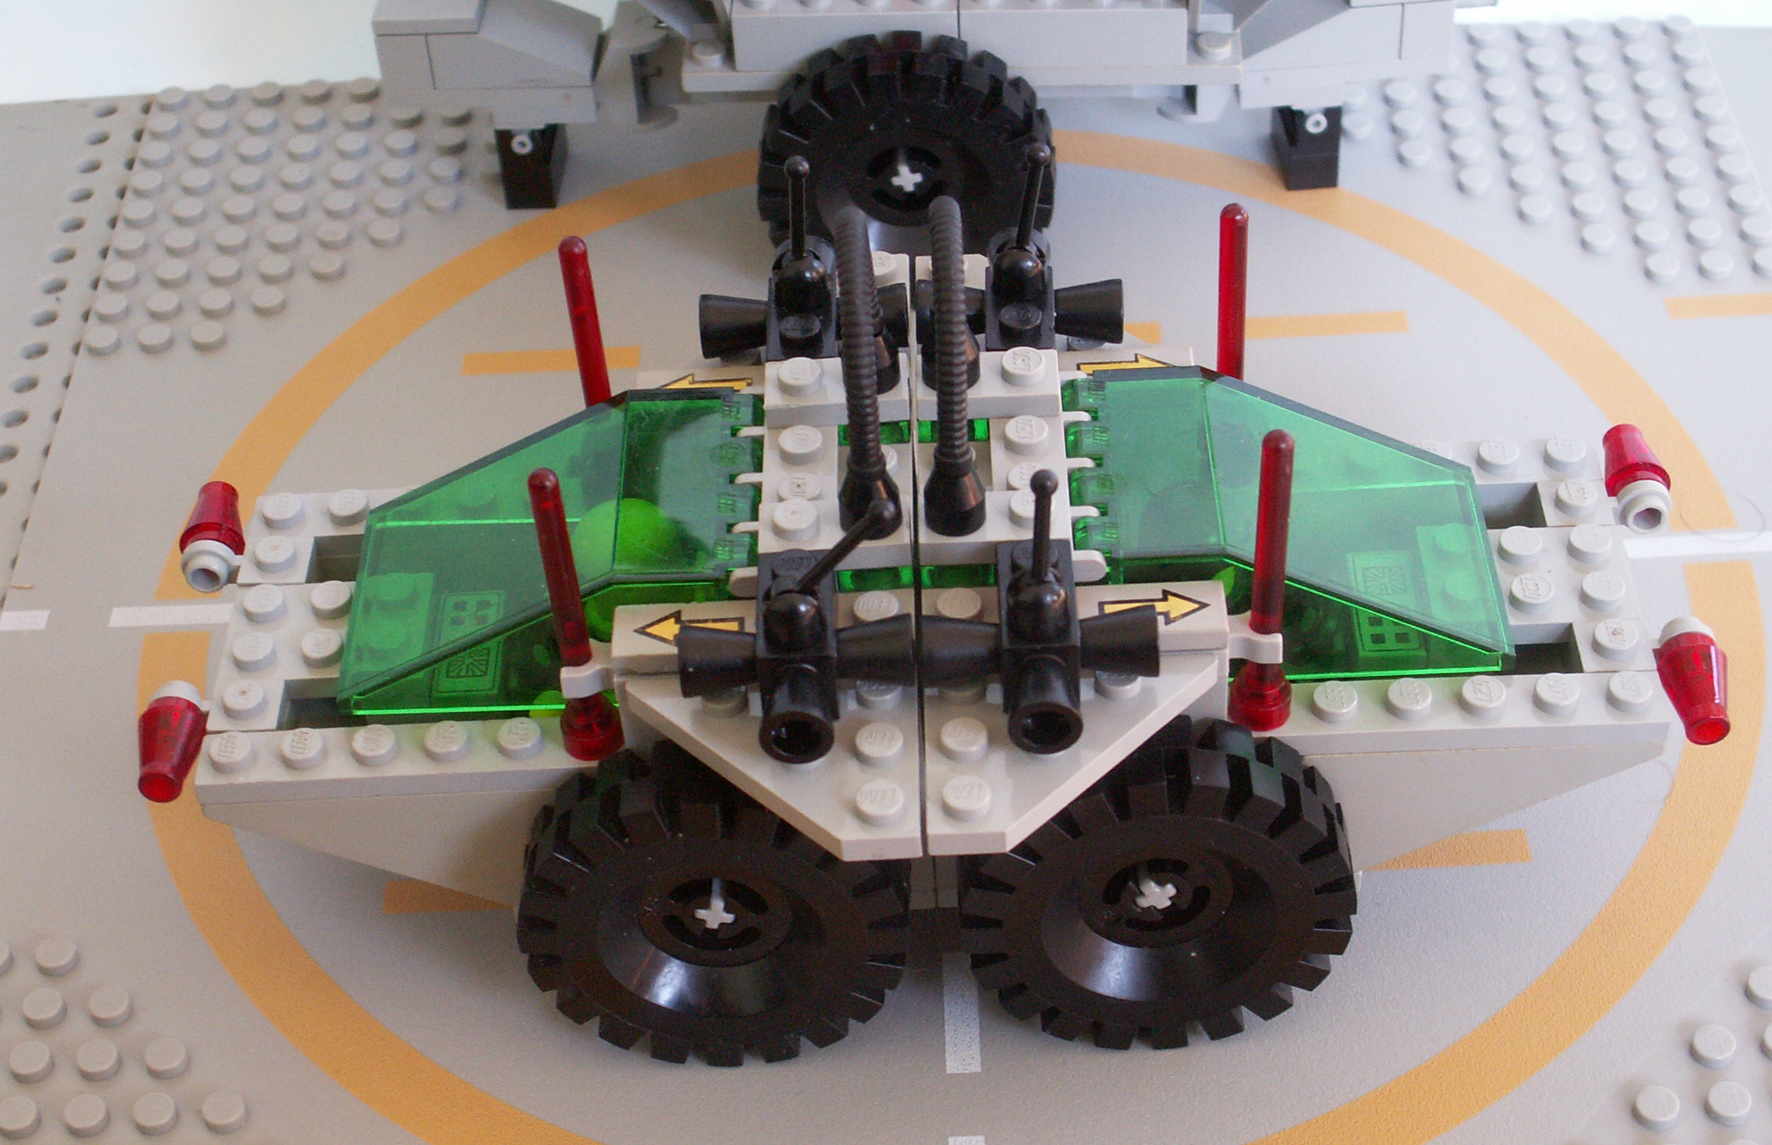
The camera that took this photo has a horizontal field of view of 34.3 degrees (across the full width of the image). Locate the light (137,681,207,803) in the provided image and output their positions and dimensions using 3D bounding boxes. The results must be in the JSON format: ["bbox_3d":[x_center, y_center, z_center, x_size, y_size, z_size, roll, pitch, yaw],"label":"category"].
[{"bbox_3d":[-0.081,0.019,0.323,0.008,0.008,0.013,-3,43,1],"label":"light"}]

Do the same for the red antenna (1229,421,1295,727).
[{"bbox_3d":[0.040,0.001,0.302,0.007,0.039,0.007,-2,42,1],"label":"red antenna"}]

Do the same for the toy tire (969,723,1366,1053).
[{"bbox_3d":[0.029,0.034,0.314,0.043,0.043,0.013,-2,42,2],"label":"toy tire"}]

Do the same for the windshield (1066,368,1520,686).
[{"bbox_3d":[0.045,-0.006,0.323,0.048,0.019,0.032,-2,42,2],"label":"windshield"}]

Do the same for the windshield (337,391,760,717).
[{"bbox_3d":[-0.037,-0.003,0.324,0.048,0.019,0.032,-4,42,3],"label":"windshield"}]

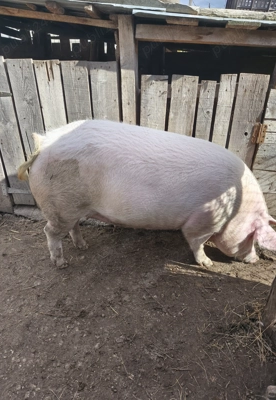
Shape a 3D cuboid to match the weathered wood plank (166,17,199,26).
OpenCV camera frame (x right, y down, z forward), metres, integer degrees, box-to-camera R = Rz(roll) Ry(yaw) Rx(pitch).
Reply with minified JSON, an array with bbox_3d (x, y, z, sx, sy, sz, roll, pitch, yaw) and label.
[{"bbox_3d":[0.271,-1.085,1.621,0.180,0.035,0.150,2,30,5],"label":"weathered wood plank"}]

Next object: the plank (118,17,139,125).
[{"bbox_3d":[-0.046,-0.476,2.065,0.100,1.580,0.100,1,30,6],"label":"plank"}]

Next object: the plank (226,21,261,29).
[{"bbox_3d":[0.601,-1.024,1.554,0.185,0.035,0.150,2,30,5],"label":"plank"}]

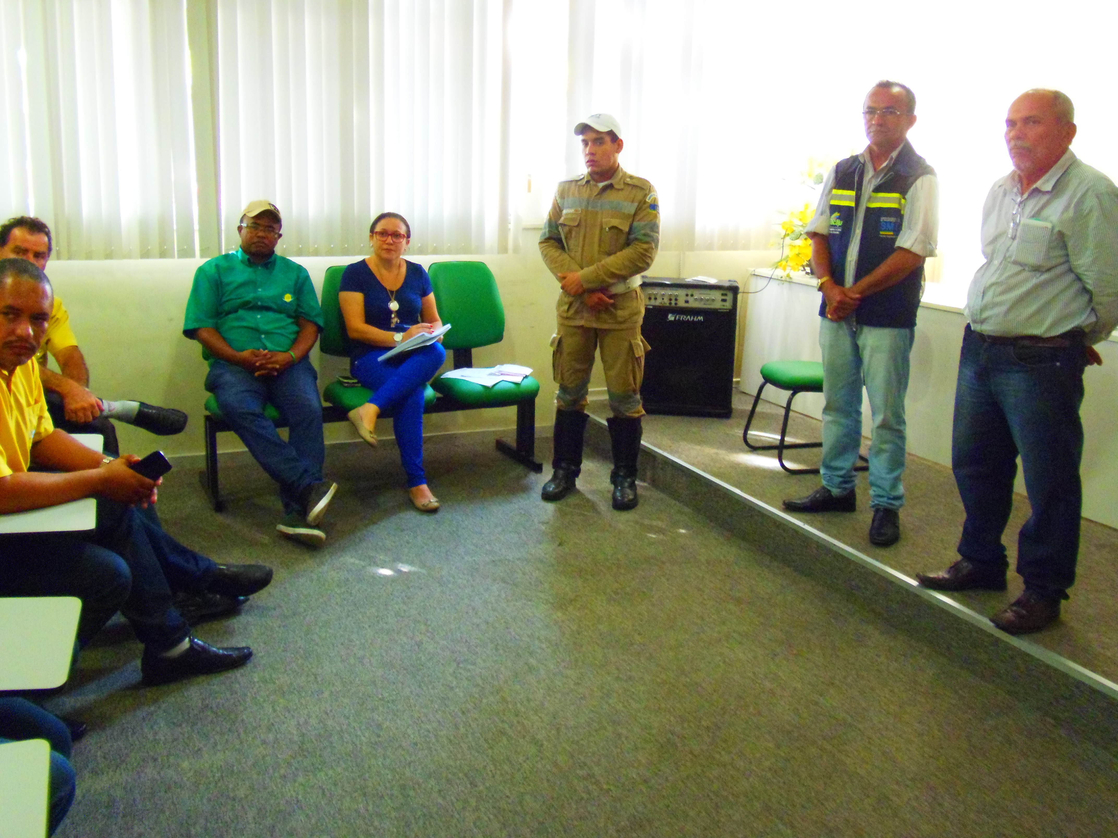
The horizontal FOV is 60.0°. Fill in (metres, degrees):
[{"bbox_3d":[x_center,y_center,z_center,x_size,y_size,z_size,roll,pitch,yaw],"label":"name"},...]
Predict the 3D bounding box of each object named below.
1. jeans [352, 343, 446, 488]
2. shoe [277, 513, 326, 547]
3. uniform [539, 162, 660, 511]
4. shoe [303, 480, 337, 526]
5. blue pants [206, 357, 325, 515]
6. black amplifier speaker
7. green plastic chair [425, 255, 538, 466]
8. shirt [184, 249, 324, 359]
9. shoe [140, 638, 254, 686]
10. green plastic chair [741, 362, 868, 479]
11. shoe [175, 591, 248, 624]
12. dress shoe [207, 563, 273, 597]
[{"bbox_3d":[-0.765,-0.058,4.769,0.407,0.616,0.755,-8,17,-33],"label":"jeans"},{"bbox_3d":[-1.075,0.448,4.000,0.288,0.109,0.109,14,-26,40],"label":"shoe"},{"bbox_3d":[0.183,-0.398,4.538,0.576,1.560,0.427,5,15,13],"label":"uniform"},{"bbox_3d":[-1.059,0.349,4.123,0.109,0.109,0.288,31,30,-6],"label":"shoe"},{"bbox_3d":[-1.345,0.022,4.493,0.517,0.596,0.854,-6,16,-29],"label":"blue pants"},{"bbox_3d":[0.714,-0.414,5.506,0.546,0.735,0.358,3,14,4],"label":"black amplifier speaker"},{"bbox_3d":[-0.438,-0.269,5.093,0.546,1.003,0.646,-5,16,-24],"label":"green plastic chair"},{"bbox_3d":[-1.435,-0.531,4.539,0.636,0.546,0.358,-6,16,-27],"label":"shirt"},{"bbox_3d":[-1.120,0.704,2.989,0.318,0.119,0.109,-7,17,-31],"label":"shoe"},{"bbox_3d":[1.254,-0.223,4.574,0.596,0.854,0.477,-2,15,-13],"label":"green plastic chair"},{"bbox_3d":[-1.240,0.614,3.355,0.298,0.104,0.109,-8,17,-33],"label":"shoe"},{"bbox_3d":[-1.147,0.527,3.376,0.298,0.119,0.109,-7,17,-30],"label":"dress shoe"}]

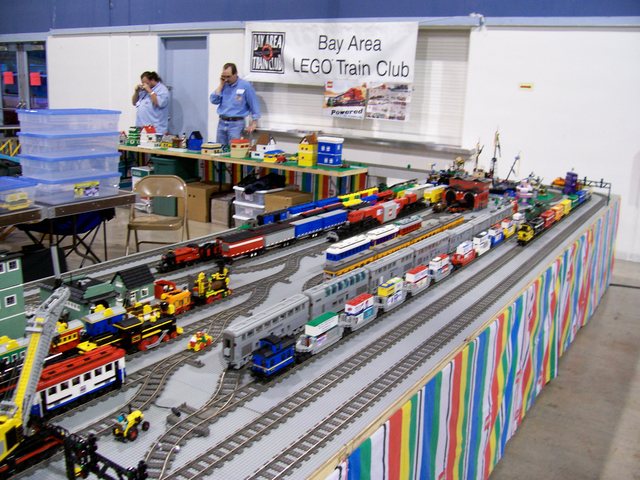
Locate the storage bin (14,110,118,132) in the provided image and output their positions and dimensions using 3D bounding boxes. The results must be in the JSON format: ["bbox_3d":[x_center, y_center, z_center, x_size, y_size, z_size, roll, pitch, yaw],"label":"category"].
[{"bbox_3d":[-1.743,-0.827,4.381,0.412,0.157,0.565,12,17,34],"label":"storage bin"}]

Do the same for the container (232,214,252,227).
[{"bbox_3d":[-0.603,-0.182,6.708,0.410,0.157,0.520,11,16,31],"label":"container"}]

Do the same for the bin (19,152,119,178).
[{"bbox_3d":[-1.769,-0.528,4.447,0.400,0.157,0.590,11,16,31],"label":"bin"}]

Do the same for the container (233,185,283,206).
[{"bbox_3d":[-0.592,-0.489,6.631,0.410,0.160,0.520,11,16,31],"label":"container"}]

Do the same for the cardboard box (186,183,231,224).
[{"bbox_3d":[-1.313,-0.447,7.221,0.440,0.375,0.450,11,16,31],"label":"cardboard box"}]

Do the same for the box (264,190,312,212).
[{"bbox_3d":[-0.314,-0.264,6.549,0.330,0.430,0.450,11,16,31],"label":"box"}]

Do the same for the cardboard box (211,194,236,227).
[{"bbox_3d":[-0.977,-0.329,7.000,0.270,0.275,0.400,11,16,31],"label":"cardboard box"}]

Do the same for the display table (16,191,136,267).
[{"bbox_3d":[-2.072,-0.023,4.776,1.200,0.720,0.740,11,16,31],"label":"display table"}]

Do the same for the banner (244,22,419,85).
[{"bbox_3d":[0.063,-2.183,7.284,2.350,0.710,0.030,11,16,31],"label":"banner"}]

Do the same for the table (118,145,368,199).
[{"bbox_3d":[-1.012,-0.571,7.004,3.190,0.740,0.520,11,16,31],"label":"table"}]

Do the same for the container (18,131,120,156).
[{"bbox_3d":[-1.761,-0.674,4.411,0.400,0.157,0.590,11,16,31],"label":"container"}]

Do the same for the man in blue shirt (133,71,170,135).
[{"bbox_3d":[-2.189,-1.398,8.319,0.520,1.650,0.460,13,18,36],"label":"man in blue shirt"}]

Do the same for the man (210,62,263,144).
[{"bbox_3d":[-1.096,-1.348,8.013,0.600,1.800,0.380,5,14,12],"label":"man"}]

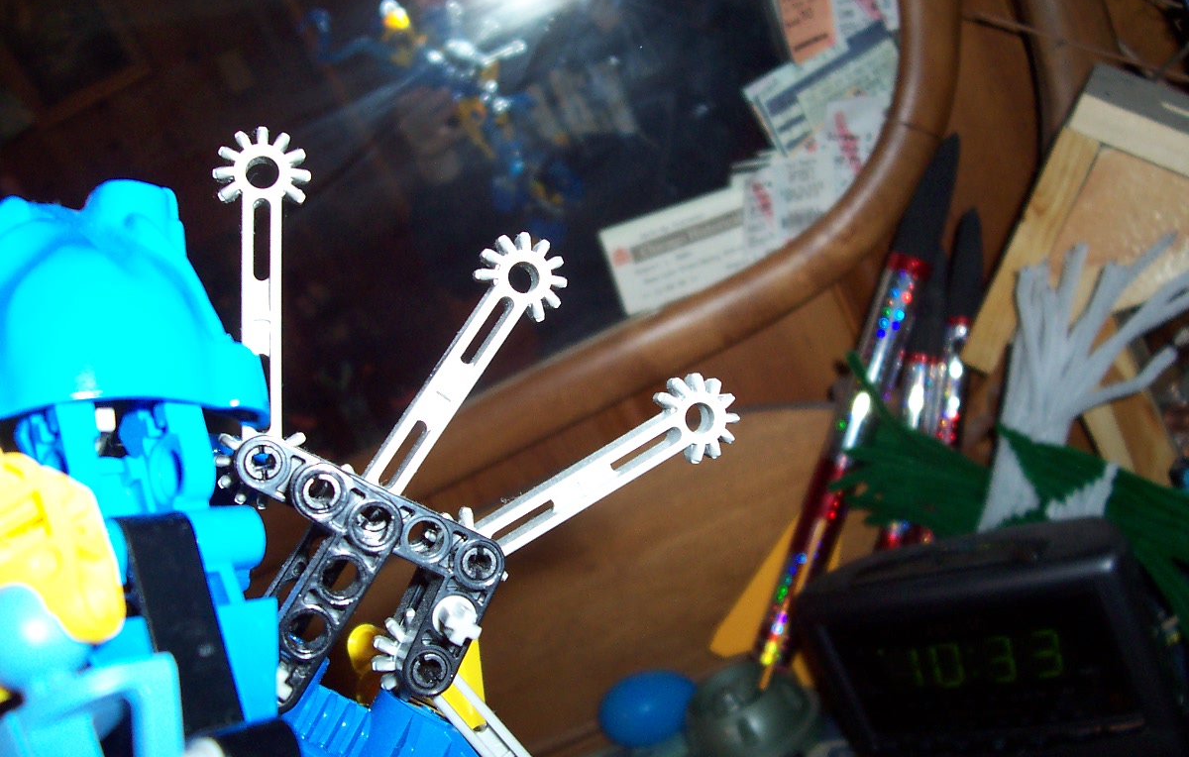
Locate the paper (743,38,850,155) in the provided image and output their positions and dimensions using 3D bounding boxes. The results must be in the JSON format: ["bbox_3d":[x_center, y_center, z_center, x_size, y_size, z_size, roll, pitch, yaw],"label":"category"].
[{"bbox_3d":[0.120,-0.154,0.692,0.064,0.046,0.002,-34,17,6],"label":"paper"}]

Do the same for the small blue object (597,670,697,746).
[{"bbox_3d":[0.033,0.196,0.755,0.060,0.045,0.045,-21,18,2],"label":"small blue object"}]

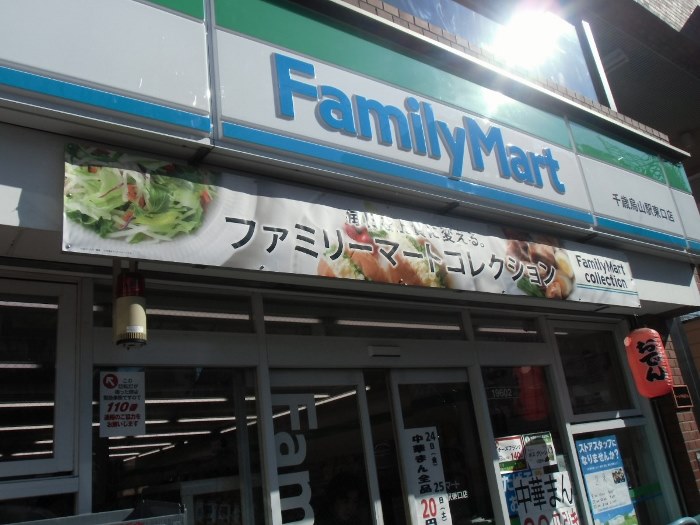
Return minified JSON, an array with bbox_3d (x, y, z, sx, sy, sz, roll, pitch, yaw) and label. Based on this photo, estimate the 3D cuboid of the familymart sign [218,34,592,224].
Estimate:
[{"bbox_3d":[0.641,-0.770,4.129,3.291,0.690,0.140,7,-23,-36],"label":"familymart sign"}]

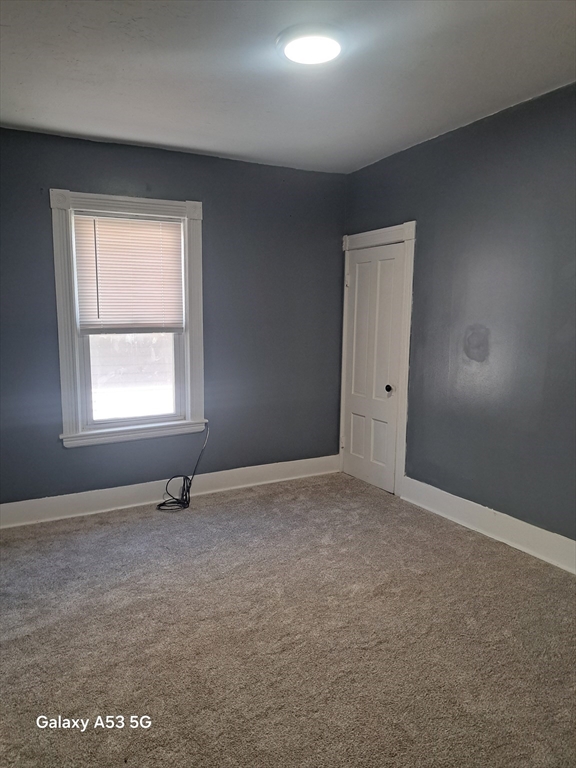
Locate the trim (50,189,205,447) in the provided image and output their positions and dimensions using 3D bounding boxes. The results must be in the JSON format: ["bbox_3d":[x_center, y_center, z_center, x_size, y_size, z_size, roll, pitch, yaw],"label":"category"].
[{"bbox_3d":[-1.119,-0.460,3.900,1.080,1.765,0.100,-4,8,-28],"label":"trim"}]

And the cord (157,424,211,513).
[{"bbox_3d":[-0.786,0.628,4.101,0.440,0.605,0.210,-4,8,-28],"label":"cord"}]

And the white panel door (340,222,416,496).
[{"bbox_3d":[0.729,-0.196,4.464,0.094,2.139,0.931,-4,8,-29],"label":"white panel door"}]

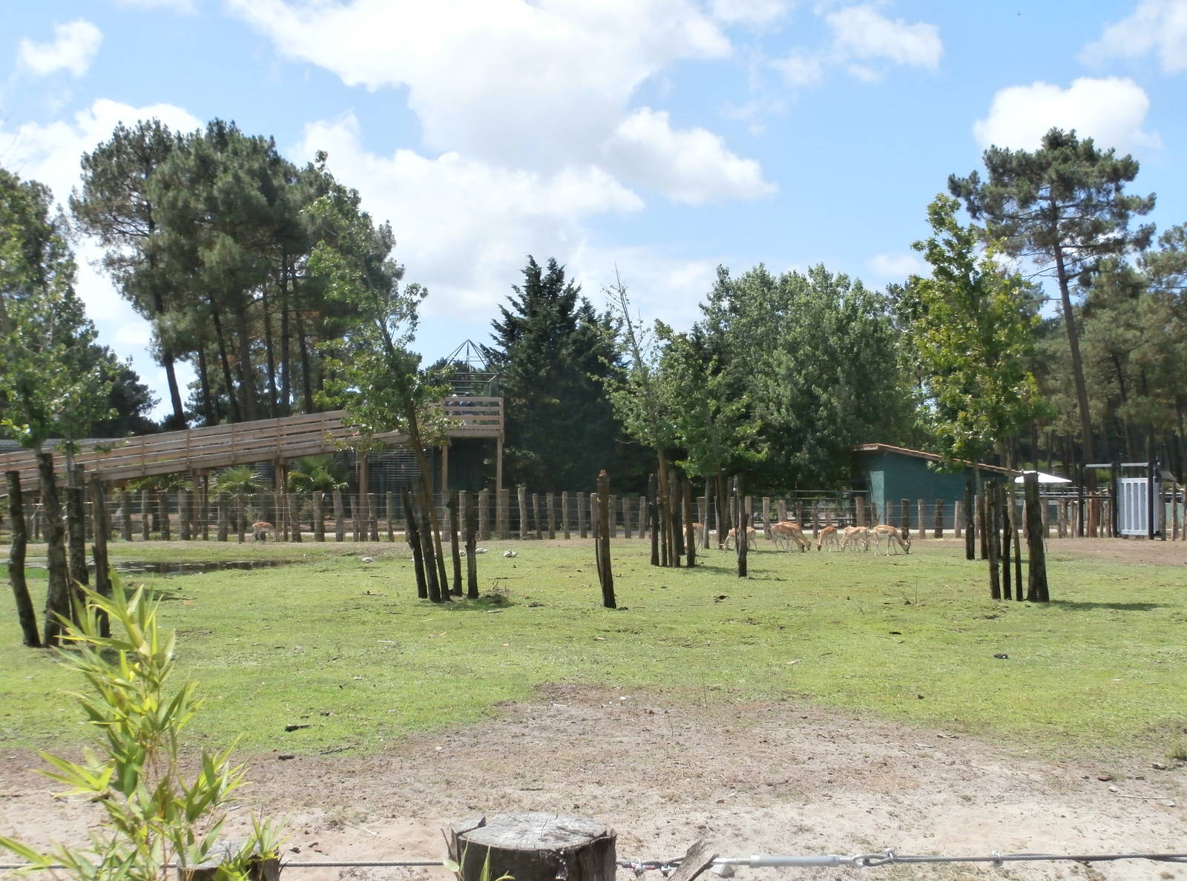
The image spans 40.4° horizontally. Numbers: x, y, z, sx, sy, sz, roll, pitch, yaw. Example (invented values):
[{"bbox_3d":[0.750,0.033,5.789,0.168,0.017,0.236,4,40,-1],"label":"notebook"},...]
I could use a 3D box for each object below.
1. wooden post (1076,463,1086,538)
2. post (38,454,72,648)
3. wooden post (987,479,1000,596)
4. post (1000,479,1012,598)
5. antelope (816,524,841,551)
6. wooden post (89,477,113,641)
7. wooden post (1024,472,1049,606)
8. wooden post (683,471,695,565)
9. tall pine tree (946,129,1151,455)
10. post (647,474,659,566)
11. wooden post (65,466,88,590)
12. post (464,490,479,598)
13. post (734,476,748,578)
[{"bbox_3d":[14.575,1.801,48.177,0.170,2.213,0.170,0,-1,0],"label":"wooden post"},{"bbox_3d":[-5.405,1.099,16.208,0.290,1.946,0.230,0,-2,0],"label":"post"},{"bbox_3d":[5.683,1.423,22.913,0.150,1.672,0.150,-3,-2,0],"label":"wooden post"},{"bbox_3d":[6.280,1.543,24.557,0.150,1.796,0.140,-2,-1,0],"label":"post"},{"bbox_3d":[5.744,2.385,39.386,0.260,0.668,0.820,-1,-2,38],"label":"antelope"},{"bbox_3d":[-5.847,1.370,19.138,0.170,1.932,0.160,-3,-1,0],"label":"wooden post"},{"bbox_3d":[6.694,1.455,24.448,0.290,1.975,0.270,-3,-1,0],"label":"wooden post"},{"bbox_3d":[1.979,1.653,33.321,0.160,1.925,0.155,-3,-1,0],"label":"wooden post"},{"bbox_3d":[18.780,-4.696,66.228,8.400,16.349,8.000,0,-2,0],"label":"tall pine tree"},{"bbox_3d":[1.297,1.675,34.158,0.160,1.912,0.160,-1,-1,0],"label":"post"},{"bbox_3d":[-5.296,1.175,16.490,0.200,1.809,0.200,0,-2,0],"label":"wooden post"},{"bbox_3d":[-1.888,1.621,25.107,0.165,1.663,0.160,-2,-1,0],"label":"post"},{"bbox_3d":[2.584,1.515,28.179,0.190,1.782,0.170,-2,-2,0],"label":"post"}]

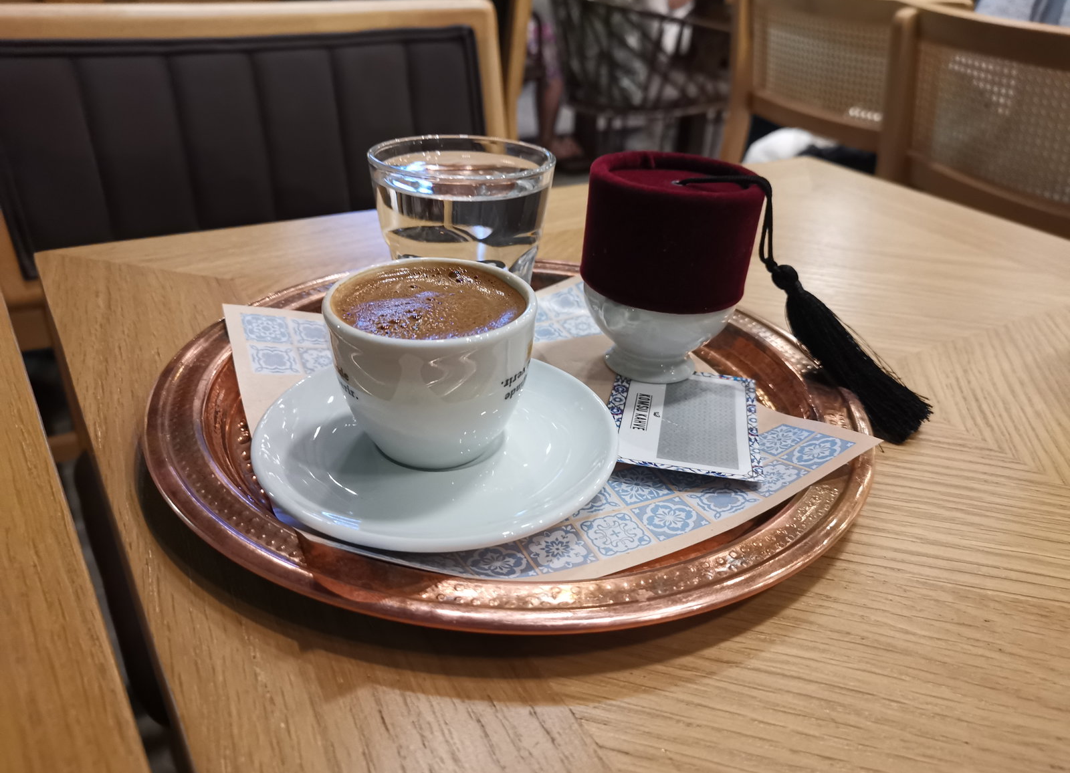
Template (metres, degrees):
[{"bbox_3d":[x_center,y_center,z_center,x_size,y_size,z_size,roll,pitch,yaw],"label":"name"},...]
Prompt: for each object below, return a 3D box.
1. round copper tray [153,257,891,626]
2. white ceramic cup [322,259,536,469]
[{"bbox_3d":[-0.008,0.003,0.338,0.275,0.018,0.275,3,29,-1],"label":"round copper tray"},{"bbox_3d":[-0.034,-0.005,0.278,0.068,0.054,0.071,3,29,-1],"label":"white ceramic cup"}]

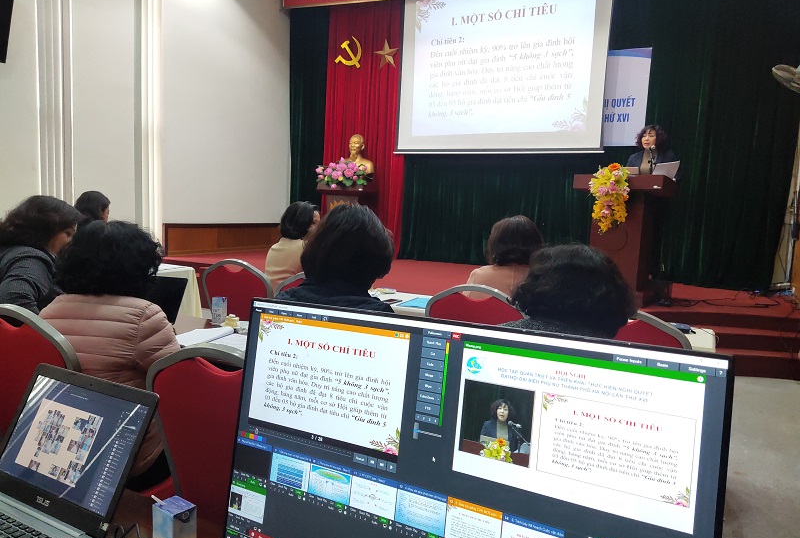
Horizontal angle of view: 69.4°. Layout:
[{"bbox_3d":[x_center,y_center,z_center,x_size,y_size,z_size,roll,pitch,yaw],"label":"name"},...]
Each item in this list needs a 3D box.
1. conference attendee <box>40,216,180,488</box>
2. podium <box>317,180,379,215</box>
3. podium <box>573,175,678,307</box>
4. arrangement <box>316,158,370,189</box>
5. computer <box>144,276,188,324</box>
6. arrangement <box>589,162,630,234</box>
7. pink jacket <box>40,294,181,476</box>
[{"bbox_3d":[-0.981,0.429,1.980,0.480,1.190,0.720,3,6,-2],"label":"conference attendee"},{"bbox_3d":[-0.766,-0.694,8.343,0.738,1.070,0.460,6,7,26],"label":"podium"},{"bbox_3d":[2.105,-0.288,5.512,0.798,1.175,0.500,8,8,38],"label":"podium"},{"bbox_3d":[-0.816,-1.357,8.196,0.630,0.430,0.320,6,7,26],"label":"arrangement"},{"bbox_3d":[-1.090,0.124,2.314,0.340,0.210,0.310,4,7,12],"label":"computer"},{"bbox_3d":[1.907,-0.651,5.258,0.340,0.650,0.240,8,8,38],"label":"arrangement"},{"bbox_3d":[-0.938,0.328,1.866,0.470,0.560,0.400,3,6,-2],"label":"pink jacket"}]

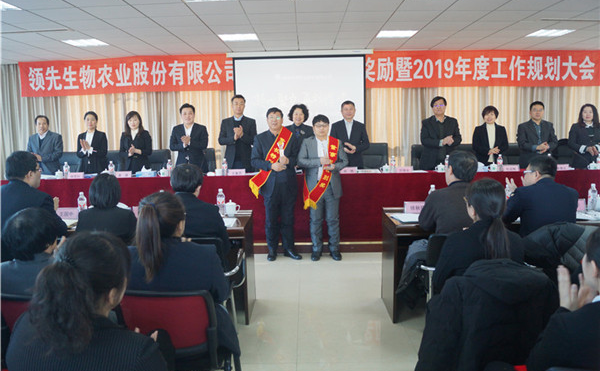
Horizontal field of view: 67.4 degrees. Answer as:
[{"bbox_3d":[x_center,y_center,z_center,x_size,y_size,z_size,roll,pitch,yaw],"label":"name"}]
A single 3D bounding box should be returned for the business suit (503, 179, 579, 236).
[{"bbox_3d":[1.593,0.274,3.016,0.520,0.660,0.520,-3,7,-18],"label":"business suit"}]

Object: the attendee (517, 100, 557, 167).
[{"bbox_3d":[3.281,-0.311,6.212,0.540,1.720,0.380,1,7,12],"label":"attendee"}]

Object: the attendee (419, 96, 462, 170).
[{"bbox_3d":[1.948,-0.335,6.343,0.550,1.797,0.380,0,8,9],"label":"attendee"}]

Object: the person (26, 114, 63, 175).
[{"bbox_3d":[-3.586,-0.160,6.424,0.490,1.648,0.380,-2,8,-7],"label":"person"}]

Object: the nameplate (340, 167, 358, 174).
[{"bbox_3d":[0.652,-0.194,5.921,0.215,0.085,0.065,-1,8,1],"label":"nameplate"}]

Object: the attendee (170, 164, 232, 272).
[{"bbox_3d":[-0.669,0.500,3.122,0.560,1.337,0.740,0,8,9],"label":"attendee"}]

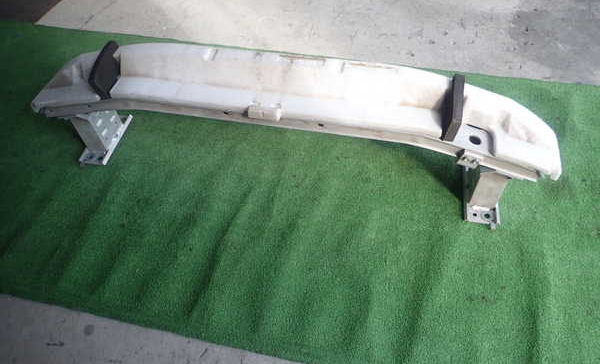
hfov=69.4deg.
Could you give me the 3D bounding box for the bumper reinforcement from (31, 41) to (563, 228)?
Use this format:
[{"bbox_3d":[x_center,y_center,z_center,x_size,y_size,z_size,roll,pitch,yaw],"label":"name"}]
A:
[{"bbox_3d":[-0.075,-0.141,1.015,1.255,0.291,0.186,8,53,12],"label":"bumper reinforcement"}]

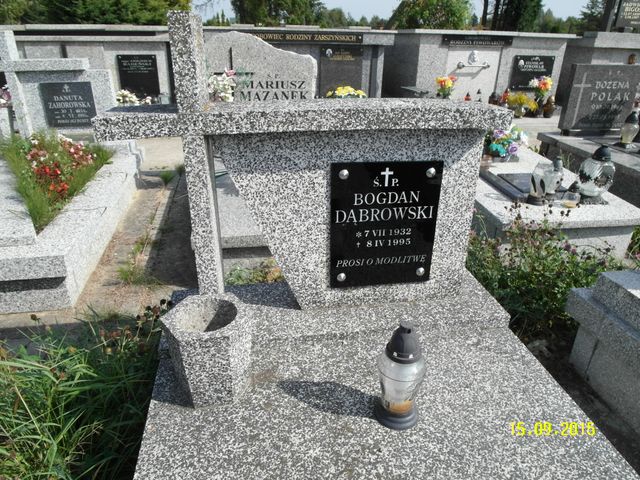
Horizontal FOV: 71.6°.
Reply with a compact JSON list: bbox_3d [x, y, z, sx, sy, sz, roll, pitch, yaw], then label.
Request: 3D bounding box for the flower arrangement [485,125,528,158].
[{"bbox_3d":[1.649,-0.883,3.936,0.360,0.285,0.280,-2,26,-5],"label":"flower arrangement"}]

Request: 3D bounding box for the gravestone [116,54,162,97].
[{"bbox_3d":[-2.986,-2.663,7.293,0.610,0.705,0.070,-1,26,-4],"label":"gravestone"}]

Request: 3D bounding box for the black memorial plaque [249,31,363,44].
[{"bbox_3d":[-0.251,-3.134,6.852,1.830,0.197,0.050,-1,26,-4],"label":"black memorial plaque"}]

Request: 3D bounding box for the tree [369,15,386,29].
[{"bbox_3d":[8.151,-31.138,64.864,2.025,3.129,2.025,1,26,0],"label":"tree"}]

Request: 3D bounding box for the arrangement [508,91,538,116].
[{"bbox_3d":[3.123,-2.102,6.877,0.380,0.352,0.300,-1,26,-4],"label":"arrangement"}]

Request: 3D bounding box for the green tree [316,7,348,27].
[{"bbox_3d":[1.523,-27.149,55.731,3.466,3.641,3.466,1,26,0],"label":"green tree"}]

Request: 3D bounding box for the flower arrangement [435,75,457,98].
[{"bbox_3d":[1.916,-2.307,6.763,0.290,0.377,0.230,-1,26,-4],"label":"flower arrangement"}]

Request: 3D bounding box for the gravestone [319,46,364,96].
[{"bbox_3d":[0.348,-2.694,7.197,0.681,0.831,0.070,-1,26,-4],"label":"gravestone"}]

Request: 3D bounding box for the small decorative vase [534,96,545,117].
[{"bbox_3d":[3.393,-2.058,6.853,0.125,0.303,0.125,-1,26,-4],"label":"small decorative vase"}]

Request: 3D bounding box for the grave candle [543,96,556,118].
[{"bbox_3d":[3.506,-2.020,6.779,0.165,0.300,0.165,-3,26,-11],"label":"grave candle"}]

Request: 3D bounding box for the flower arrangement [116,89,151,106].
[{"bbox_3d":[-2.984,-2.296,7.139,0.530,0.256,0.240,-1,26,-4],"label":"flower arrangement"}]

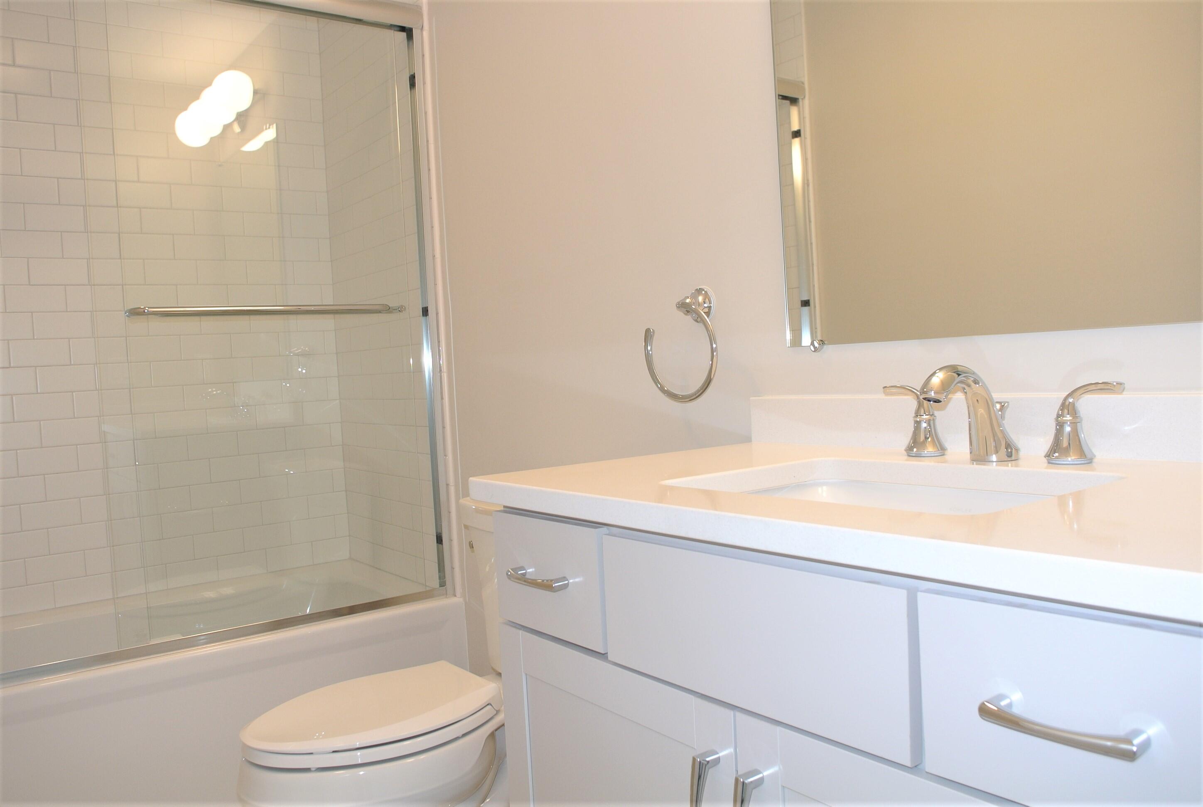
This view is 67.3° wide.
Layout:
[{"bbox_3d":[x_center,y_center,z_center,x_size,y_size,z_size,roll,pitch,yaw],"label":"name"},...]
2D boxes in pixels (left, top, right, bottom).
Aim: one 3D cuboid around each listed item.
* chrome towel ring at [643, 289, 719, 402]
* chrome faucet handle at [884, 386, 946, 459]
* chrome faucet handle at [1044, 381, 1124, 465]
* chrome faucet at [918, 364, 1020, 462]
[{"bbox_3d":[0.169,-0.108,1.656,0.073,0.212,0.196,-5,3,-37],"label":"chrome towel ring"},{"bbox_3d":[0.423,0.022,1.225,0.058,0.096,0.093,-5,3,-37],"label":"chrome faucet handle"},{"bbox_3d":[0.579,0.024,1.077,0.058,0.098,0.091,-5,3,-37],"label":"chrome faucet handle"},{"bbox_3d":[0.455,0.016,1.114,0.182,0.126,0.058,-5,3,-37],"label":"chrome faucet"}]

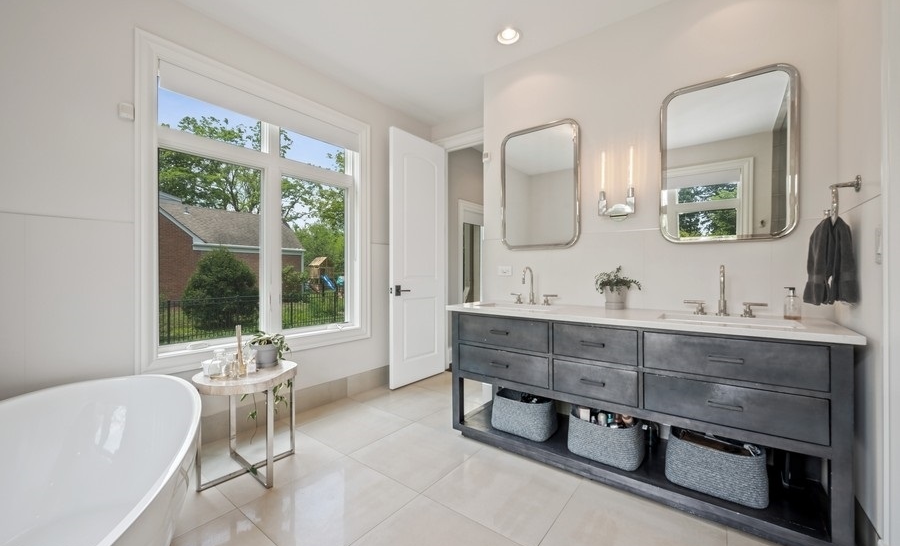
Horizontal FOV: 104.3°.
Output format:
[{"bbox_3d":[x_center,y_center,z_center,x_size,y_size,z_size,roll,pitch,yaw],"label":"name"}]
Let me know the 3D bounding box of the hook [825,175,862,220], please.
[{"bbox_3d":[1.648,-0.300,1.469,0.090,0.190,0.160,0,0,38],"label":"hook"}]

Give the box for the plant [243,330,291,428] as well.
[{"bbox_3d":[-1.091,0.625,2.077,0.240,0.570,0.250,0,0,37],"label":"plant"}]

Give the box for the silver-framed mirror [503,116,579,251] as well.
[{"bbox_3d":[0.681,-0.648,2.692,0.618,0.932,0.045,0,0,37],"label":"silver-framed mirror"}]

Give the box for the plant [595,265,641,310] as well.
[{"bbox_3d":[1.036,0.095,2.170,0.245,0.266,0.215,0,0,38],"label":"plant"}]

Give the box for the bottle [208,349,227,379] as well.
[{"bbox_3d":[-1.213,0.471,1.820,0.075,0.137,0.075,0,0,38],"label":"bottle"}]

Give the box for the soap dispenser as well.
[{"bbox_3d":[1.748,0.156,1.800,0.070,0.165,0.060,0,0,27],"label":"soap dispenser"}]

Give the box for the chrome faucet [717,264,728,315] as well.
[{"bbox_3d":[1.486,0.096,1.904,0.056,0.286,0.200,0,0,37],"label":"chrome faucet"}]

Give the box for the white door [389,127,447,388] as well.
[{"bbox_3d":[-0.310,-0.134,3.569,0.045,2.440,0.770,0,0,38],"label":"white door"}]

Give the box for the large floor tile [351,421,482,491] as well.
[{"bbox_3d":[-0.194,1.092,2.137,0.595,0.010,0.595,0,0,38],"label":"large floor tile"}]

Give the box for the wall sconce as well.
[{"bbox_3d":[1.114,-0.585,2.326,0.218,0.465,0.115,0,0,37],"label":"wall sconce"}]

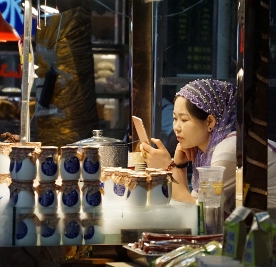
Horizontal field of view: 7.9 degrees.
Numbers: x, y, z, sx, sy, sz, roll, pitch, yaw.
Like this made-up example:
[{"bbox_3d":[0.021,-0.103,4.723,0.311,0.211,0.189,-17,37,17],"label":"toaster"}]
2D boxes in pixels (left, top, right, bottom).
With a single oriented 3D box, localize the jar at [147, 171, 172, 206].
[{"bbox_3d":[0.067,0.180,6.400,0.066,0.107,0.066,2,4,20],"label":"jar"}]

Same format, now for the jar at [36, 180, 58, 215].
[{"bbox_3d":[-0.288,0.206,6.400,0.066,0.107,0.066,1,4,0],"label":"jar"}]

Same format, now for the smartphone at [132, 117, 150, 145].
[{"bbox_3d":[0.018,0.013,6.700,0.010,0.146,0.072,-26,23,-20],"label":"smartphone"}]

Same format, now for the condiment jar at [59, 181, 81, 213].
[{"bbox_3d":[-0.215,0.203,6.400,0.066,0.107,0.066,1,4,0],"label":"condiment jar"}]

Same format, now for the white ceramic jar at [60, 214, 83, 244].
[{"bbox_3d":[-0.209,0.303,6.350,0.070,0.104,0.070,0,5,0],"label":"white ceramic jar"}]

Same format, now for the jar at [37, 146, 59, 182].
[{"bbox_3d":[-0.284,0.099,6.400,0.066,0.107,0.066,1,4,0],"label":"jar"}]

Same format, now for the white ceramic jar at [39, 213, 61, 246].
[{"bbox_3d":[-0.280,0.305,6.350,0.070,0.105,0.070,0,5,0],"label":"white ceramic jar"}]

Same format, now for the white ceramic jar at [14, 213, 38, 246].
[{"bbox_3d":[-0.356,0.305,6.350,0.072,0.106,0.072,0,5,0],"label":"white ceramic jar"}]

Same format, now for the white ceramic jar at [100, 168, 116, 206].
[{"bbox_3d":[-0.088,0.175,6.500,0.069,0.105,0.069,0,5,0],"label":"white ceramic jar"}]

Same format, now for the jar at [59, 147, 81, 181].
[{"bbox_3d":[-0.215,0.098,6.400,0.066,0.107,0.066,1,4,0],"label":"jar"}]

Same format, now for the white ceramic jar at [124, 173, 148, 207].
[{"bbox_3d":[-0.003,0.182,6.400,0.070,0.105,0.070,0,5,0],"label":"white ceramic jar"}]

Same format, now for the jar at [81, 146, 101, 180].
[{"bbox_3d":[-0.148,0.096,6.360,0.067,0.105,0.067,0,5,0],"label":"jar"}]

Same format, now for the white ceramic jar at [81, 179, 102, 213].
[{"bbox_3d":[-0.147,0.201,6.350,0.069,0.105,0.069,0,5,0],"label":"white ceramic jar"}]

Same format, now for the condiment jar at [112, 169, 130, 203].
[{"bbox_3d":[-0.052,0.172,6.500,0.066,0.107,0.066,1,4,0],"label":"condiment jar"}]

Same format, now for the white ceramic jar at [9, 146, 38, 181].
[{"bbox_3d":[-0.361,0.096,6.360,0.079,0.106,0.079,0,5,0],"label":"white ceramic jar"}]

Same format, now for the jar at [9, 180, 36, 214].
[{"bbox_3d":[-0.363,0.203,6.400,0.066,0.107,0.066,0,4,-10],"label":"jar"}]

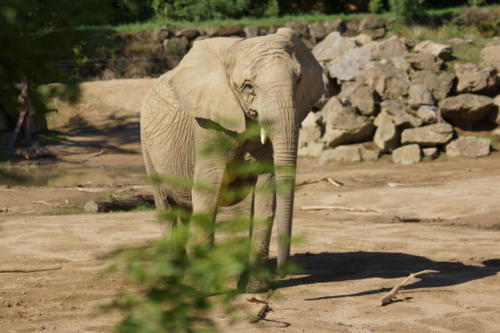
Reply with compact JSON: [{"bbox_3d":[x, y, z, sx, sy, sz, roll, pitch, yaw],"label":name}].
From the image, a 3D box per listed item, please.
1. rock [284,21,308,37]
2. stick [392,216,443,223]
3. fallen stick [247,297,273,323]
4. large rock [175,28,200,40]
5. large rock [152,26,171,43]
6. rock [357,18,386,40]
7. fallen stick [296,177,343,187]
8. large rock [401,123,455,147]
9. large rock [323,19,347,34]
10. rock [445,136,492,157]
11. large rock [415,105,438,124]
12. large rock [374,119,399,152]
[{"bbox_3d":[0.939,-2.839,45.000,0.500,0.360,0.420,0,4,0],"label":"rock"},{"bbox_3d":[2.083,0.659,27.100,0.620,0.070,0.120,1,6,6],"label":"stick"},{"bbox_3d":[0.087,1.312,20.000,0.240,0.220,0.200,0,4,0],"label":"fallen stick"},{"bbox_3d":[-1.319,-2.786,46.000,0.550,0.270,0.400,0,4,0],"label":"large rock"},{"bbox_3d":[-1.868,-2.786,46.000,0.390,0.340,0.350,0,4,0],"label":"large rock"},{"bbox_3d":[2.592,-2.923,46.500,0.640,0.455,0.550,0,5,0],"label":"rock"},{"bbox_3d":[1.067,0.240,33.700,0.780,0.110,0.400,0,6,0],"label":"fallen stick"},{"bbox_3d":[2.850,-0.514,35.000,0.850,0.370,0.520,0,6,0],"label":"large rock"},{"bbox_3d":[1.589,-2.633,41.000,0.460,0.310,0.380,0,6,0],"label":"large rock"},{"bbox_3d":[3.539,-0.308,35.300,0.690,0.340,0.480,0,6,0],"label":"rock"},{"bbox_3d":[3.385,-0.997,41.800,0.460,0.372,0.420,0,5,0],"label":"large rock"},{"bbox_3d":[2.361,-0.536,37.700,0.420,0.570,0.480,0,6,0],"label":"large rock"}]

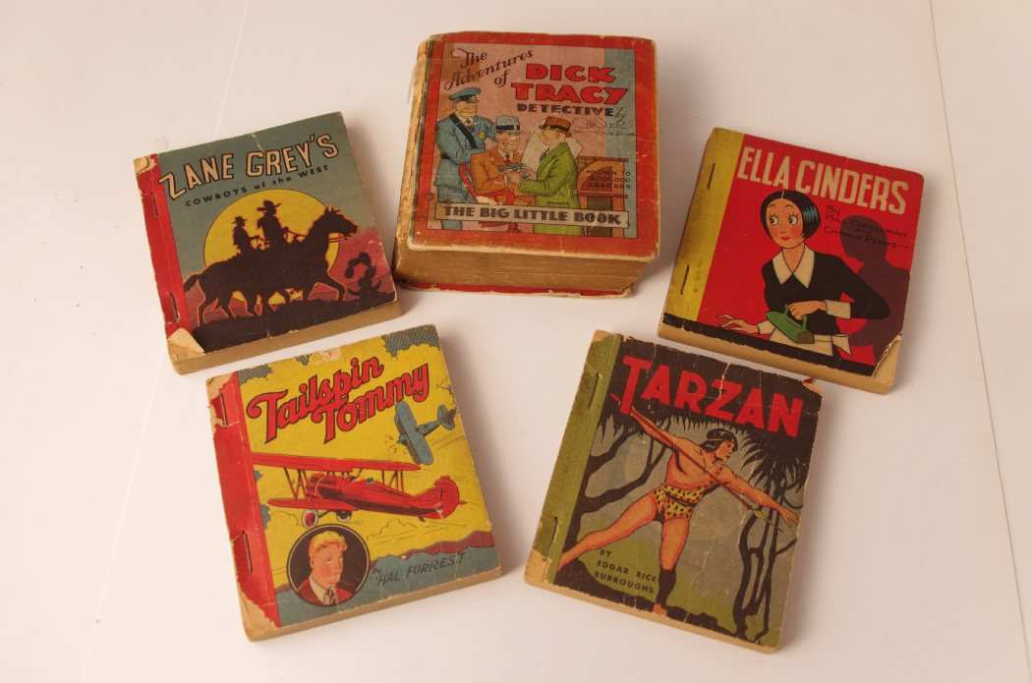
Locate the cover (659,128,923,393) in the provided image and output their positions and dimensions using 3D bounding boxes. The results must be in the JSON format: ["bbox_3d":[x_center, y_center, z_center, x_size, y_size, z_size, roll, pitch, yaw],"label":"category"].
[{"bbox_3d":[0.116,-0.037,0.429,0.093,0.011,0.102,15,64,7],"label":"cover"}]

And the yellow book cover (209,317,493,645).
[{"bbox_3d":[-0.063,0.050,0.387,0.092,0.009,0.102,-14,64,-7],"label":"yellow book cover"}]

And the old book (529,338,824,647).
[{"bbox_3d":[0.061,0.053,0.385,0.091,0.010,0.102,14,64,7],"label":"old book"}]

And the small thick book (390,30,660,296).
[{"bbox_3d":[0.006,-0.077,0.439,0.104,0.030,0.113,2,63,1],"label":"small thick book"}]

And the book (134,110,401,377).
[{"bbox_3d":[-0.105,-0.044,0.432,0.091,0.013,0.100,-15,64,-7],"label":"book"}]

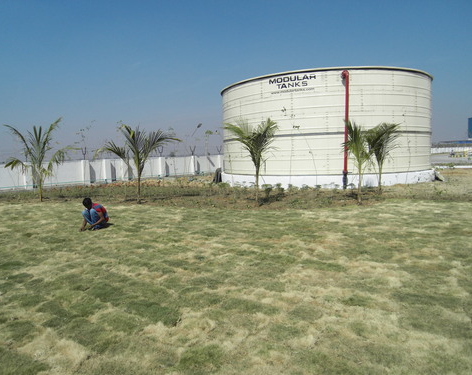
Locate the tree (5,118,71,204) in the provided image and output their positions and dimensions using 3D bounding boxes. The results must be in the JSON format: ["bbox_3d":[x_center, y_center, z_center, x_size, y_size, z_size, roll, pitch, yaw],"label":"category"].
[{"bbox_3d":[-8.075,-1.150,14.187,2.605,3.471,2.498,-4,6,-29],"label":"tree"}]

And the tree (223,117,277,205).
[{"bbox_3d":[0.528,-0.851,11.520,1.733,2.846,1.876,-1,5,3],"label":"tree"}]

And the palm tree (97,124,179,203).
[{"bbox_3d":[-3.556,-0.843,12.625,2.882,2.872,2.585,-3,5,-16],"label":"palm tree"}]

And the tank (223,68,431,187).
[{"bbox_3d":[5.257,-3.151,21.534,12.300,5.412,12.300,1,6,26],"label":"tank"}]

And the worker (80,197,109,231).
[{"bbox_3d":[-3.395,0.594,8.316,0.500,0.756,0.660,2,7,40],"label":"worker"}]

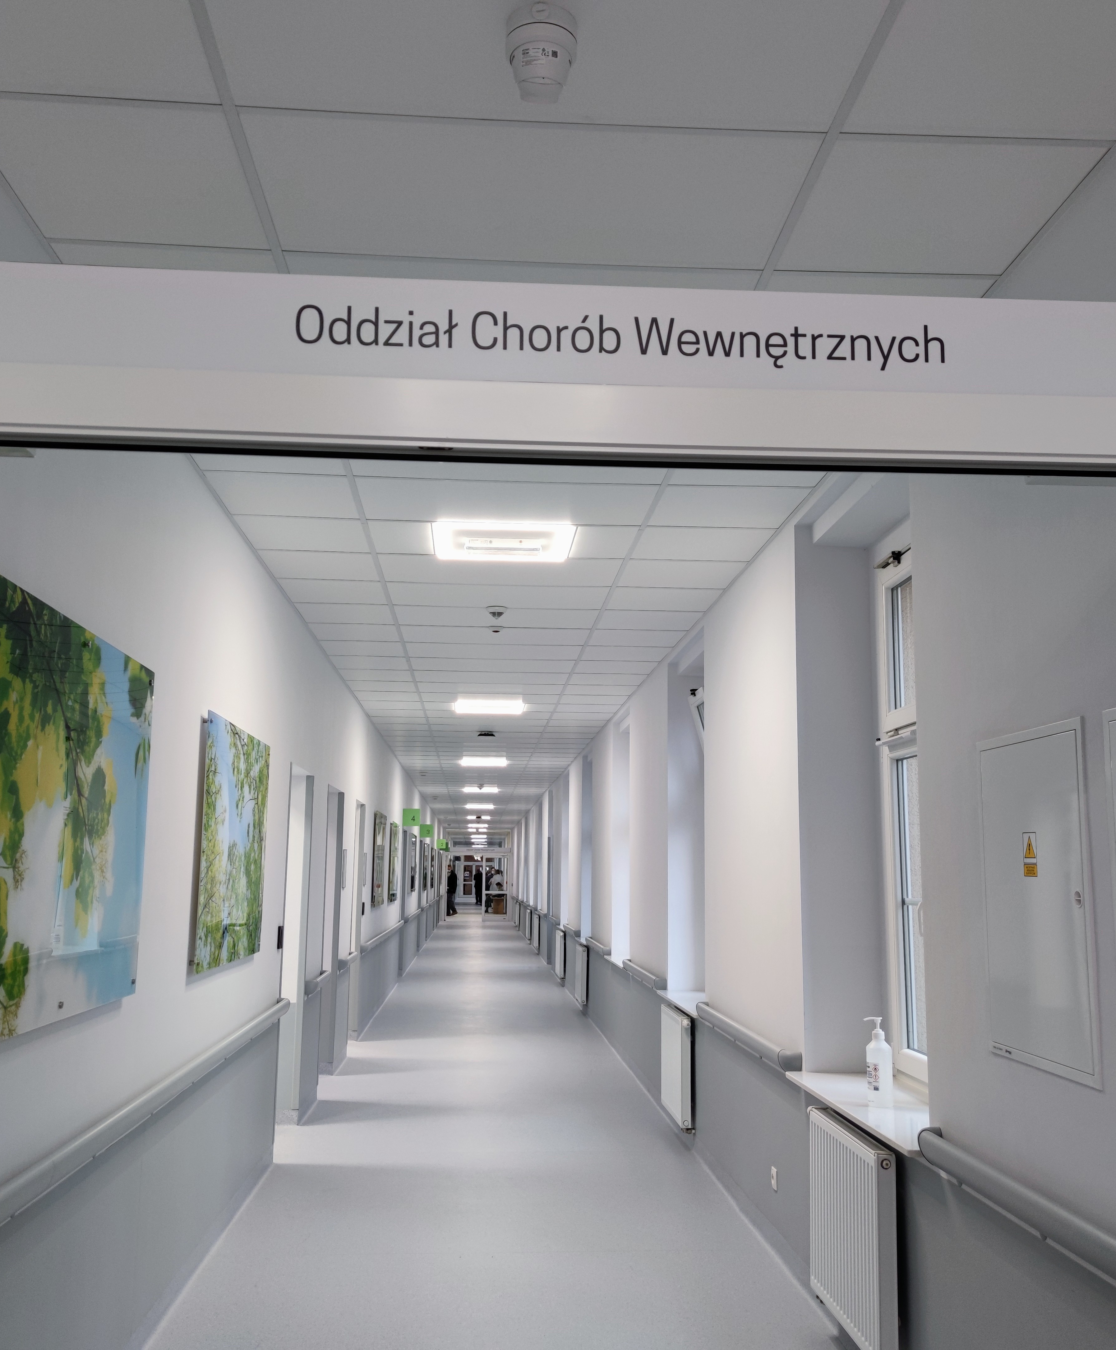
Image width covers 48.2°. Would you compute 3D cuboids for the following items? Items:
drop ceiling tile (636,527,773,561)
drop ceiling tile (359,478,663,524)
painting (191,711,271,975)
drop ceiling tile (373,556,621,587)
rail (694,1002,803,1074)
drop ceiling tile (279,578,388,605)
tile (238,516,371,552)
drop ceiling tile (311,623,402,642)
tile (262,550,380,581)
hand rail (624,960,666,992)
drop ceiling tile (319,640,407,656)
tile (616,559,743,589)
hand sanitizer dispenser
[{"bbox_3d":[0.656,-0.605,5.720,0.579,0.025,0.579,1,-9,-4],"label":"drop ceiling tile"},{"bbox_3d":[-0.208,-0.713,5.088,1.177,0.025,0.579,1,-9,-4],"label":"drop ceiling tile"},{"bbox_3d":[-1.412,0.739,5.444,0.031,0.996,1.459,1,-9,-4],"label":"painting"},{"bbox_3d":[-0.283,-0.531,6.241,1.177,0.025,0.579,1,-9,-4],"label":"drop ceiling tile"},{"bbox_3d":[0.860,1.675,5.877,0.092,0.086,1.950,1,-9,-4],"label":"rail"},{"bbox_3d":[-1.202,-0.456,6.763,0.529,0.025,0.579,1,-9,-4],"label":"drop ceiling tile"},{"bbox_3d":[-1.127,-0.638,5.609,0.529,0.025,0.579,1,-9,-4],"label":"tile"},{"bbox_3d":[-1.286,-0.274,7.991,0.534,0.020,0.583,1,-9,-4],"label":"drop ceiling tile"},{"bbox_3d":[-1.173,-0.549,6.244,0.534,0.020,0.583,1,-9,-4],"label":"tile"},{"bbox_3d":[0.643,2.233,9.282,0.084,0.082,1.812,1,-9,-4],"label":"hand rail"},{"bbox_3d":[-1.324,-0.182,8.574,0.534,0.020,0.583,1,-9,-4],"label":"drop ceiling tile"},{"bbox_3d":[0.620,-0.515,6.354,0.584,0.020,0.583,1,-9,-4],"label":"tile"},{"bbox_3d":[1.122,1.352,4.376,0.099,0.293,0.089,2,-9,-12],"label":"hand sanitizer dispenser"}]

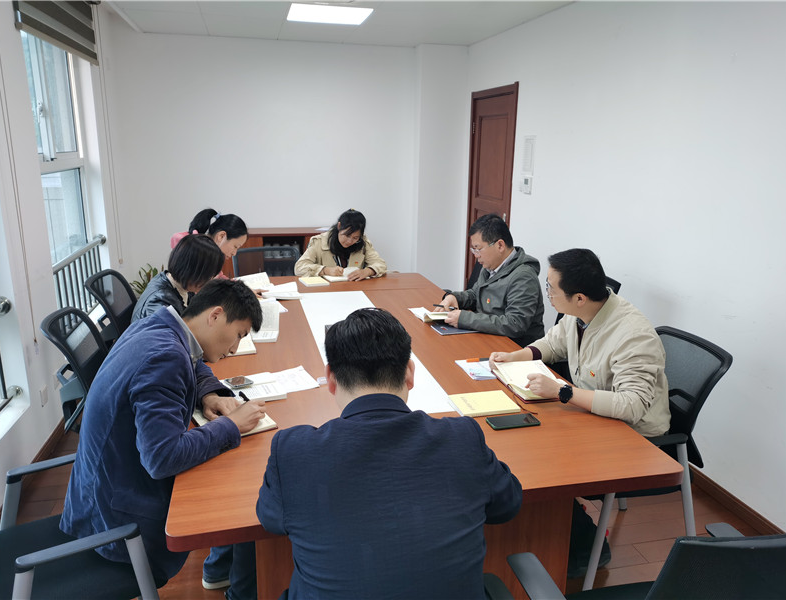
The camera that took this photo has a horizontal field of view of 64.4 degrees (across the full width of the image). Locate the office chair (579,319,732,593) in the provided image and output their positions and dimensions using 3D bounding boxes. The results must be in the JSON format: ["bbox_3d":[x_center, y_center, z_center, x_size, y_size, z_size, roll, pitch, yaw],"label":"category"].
[{"bbox_3d":[0.910,0.591,2.528,0.600,0.920,0.580,-3,15,-15],"label":"office chair"}]

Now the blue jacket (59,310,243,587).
[{"bbox_3d":[-0.737,0.402,1.917,0.540,0.740,0.560,-7,16,-29],"label":"blue jacket"}]

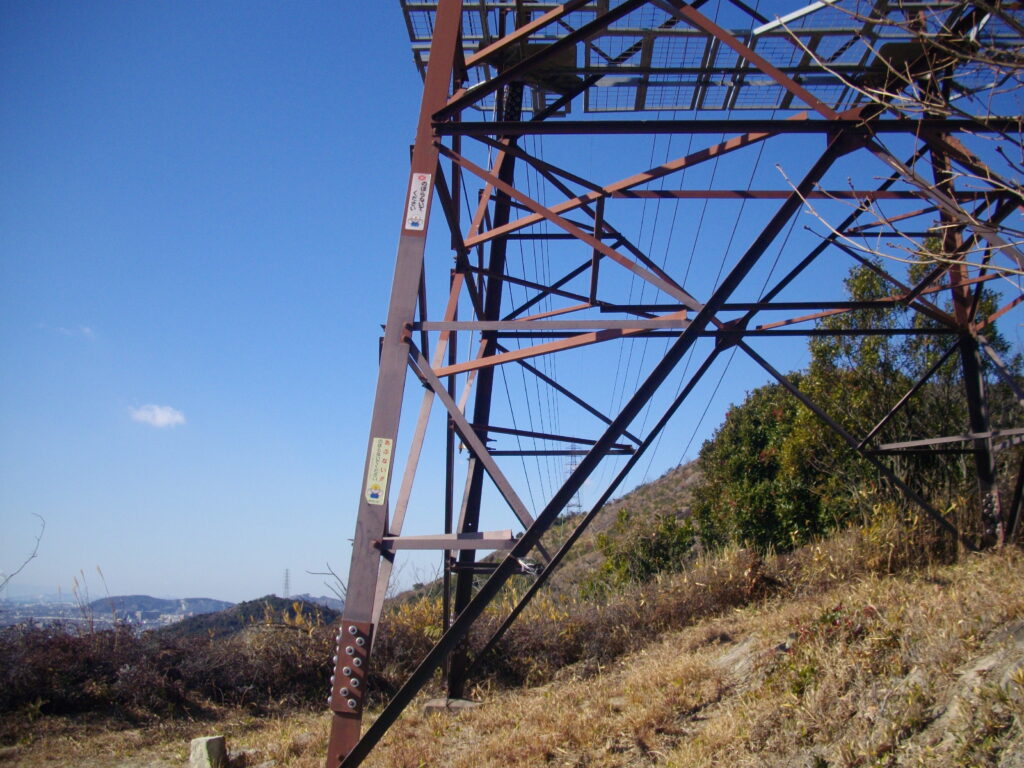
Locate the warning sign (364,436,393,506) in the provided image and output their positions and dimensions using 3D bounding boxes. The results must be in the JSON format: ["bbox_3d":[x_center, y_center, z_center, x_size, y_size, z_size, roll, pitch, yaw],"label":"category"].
[{"bbox_3d":[-0.659,0.429,5.398,0.097,0.331,0.008,5,-16,5],"label":"warning sign"}]

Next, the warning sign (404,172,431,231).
[{"bbox_3d":[-0.497,-0.969,5.807,0.097,0.331,0.008,5,-16,5],"label":"warning sign"}]

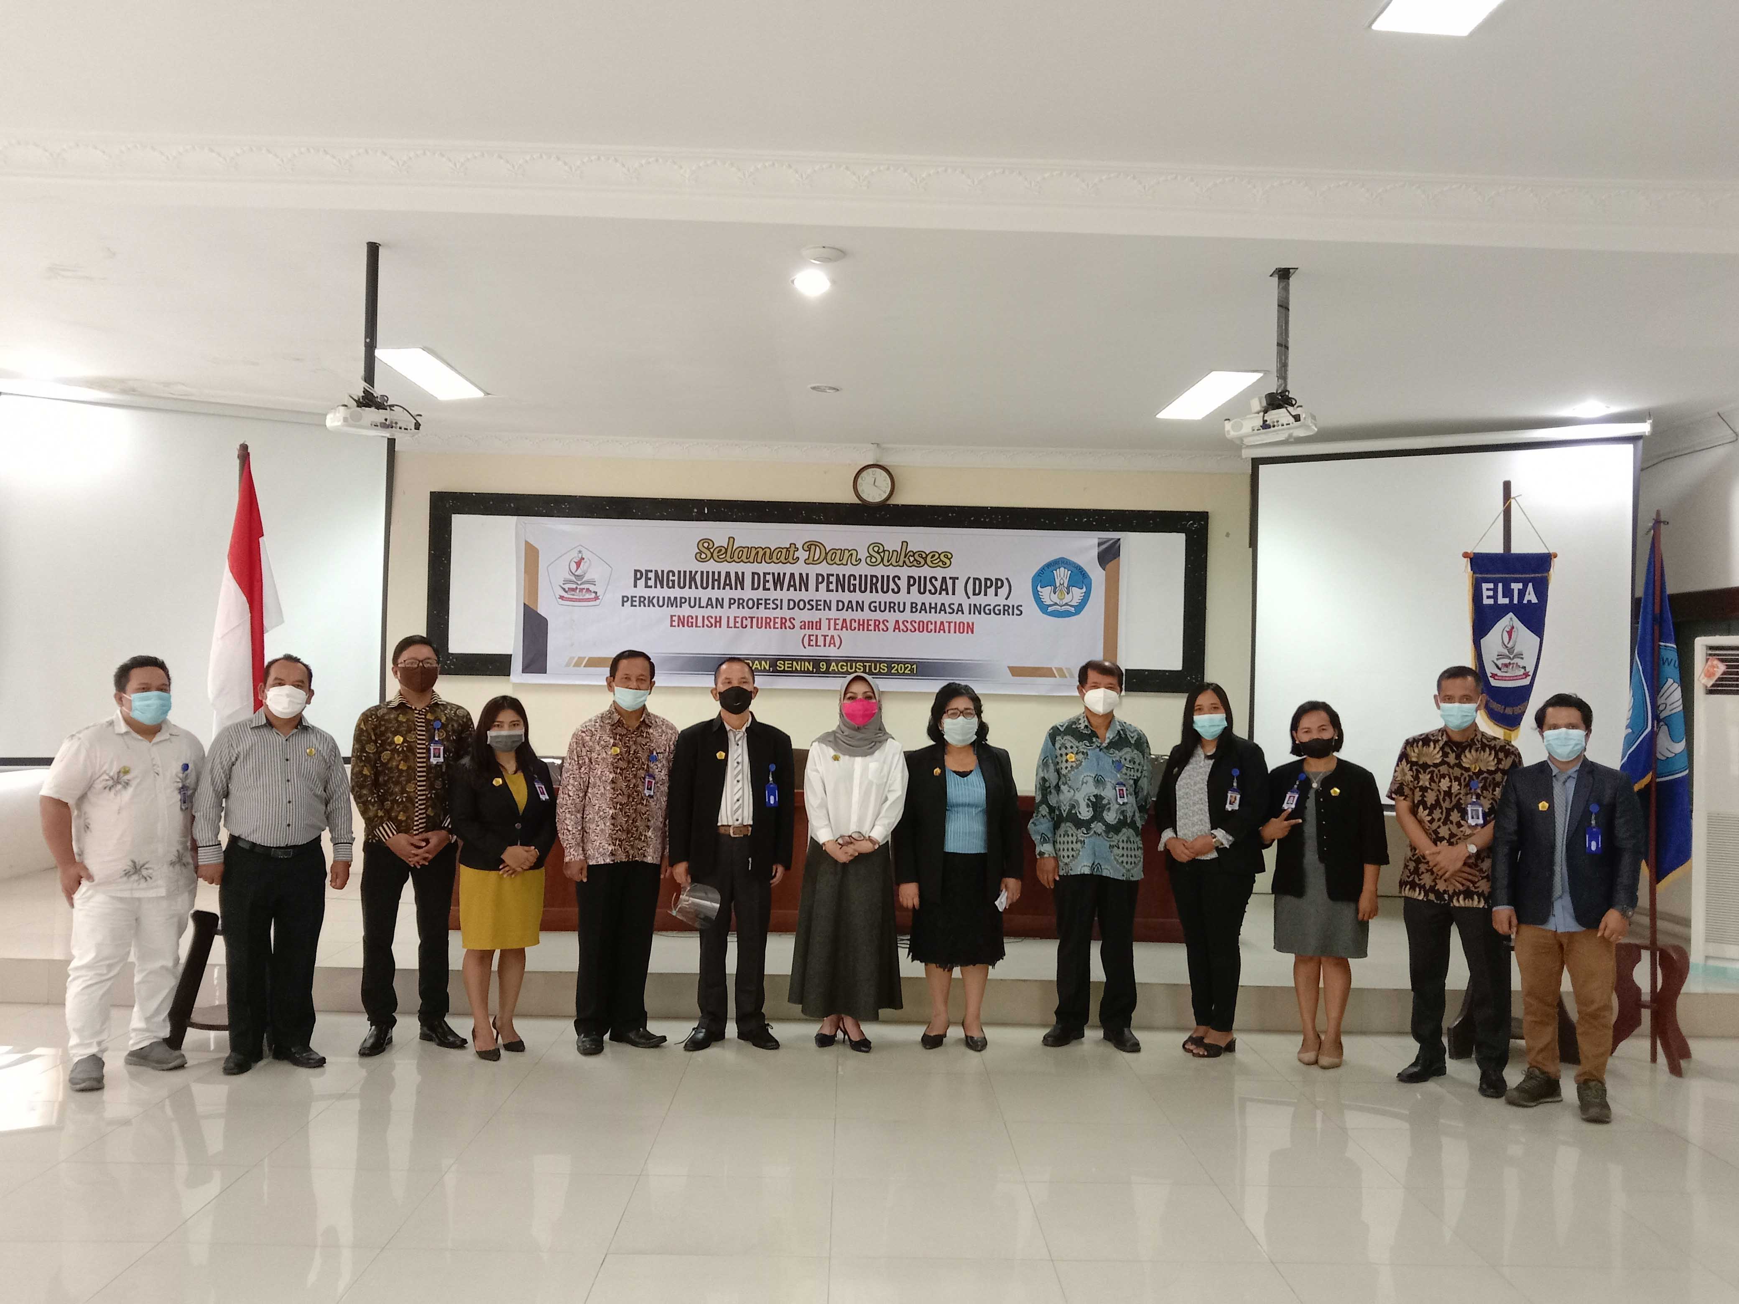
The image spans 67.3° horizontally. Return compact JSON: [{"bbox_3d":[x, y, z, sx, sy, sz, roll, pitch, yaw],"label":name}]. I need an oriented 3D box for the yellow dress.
[{"bbox_3d":[-1.577,0.879,5.620,0.354,0.792,0.260,2,-2,-21],"label":"yellow dress"}]

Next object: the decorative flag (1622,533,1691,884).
[{"bbox_3d":[3.547,0.257,5.889,0.283,1.592,0.270,1,-2,29],"label":"decorative flag"}]

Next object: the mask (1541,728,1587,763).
[{"bbox_3d":[2.674,0.358,5.034,0.155,0.120,0.090,1,-1,25],"label":"mask"}]

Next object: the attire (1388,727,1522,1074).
[{"bbox_3d":[2.378,0.977,5.317,0.520,1.380,0.300,1,-1,22],"label":"attire"}]

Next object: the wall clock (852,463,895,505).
[{"bbox_3d":[0.031,-1.100,8.600,0.282,0.282,0.045,1,-1,-1],"label":"wall clock"}]

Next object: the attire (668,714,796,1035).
[{"bbox_3d":[-0.612,0.989,5.815,0.565,1.428,0.310,2,-2,-8],"label":"attire"}]

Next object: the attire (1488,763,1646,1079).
[{"bbox_3d":[2.668,1.027,5.000,0.530,1.290,0.310,1,-2,29],"label":"attire"}]

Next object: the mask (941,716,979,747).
[{"bbox_3d":[0.395,0.345,5.620,0.150,0.122,0.080,1,-1,4],"label":"mask"}]

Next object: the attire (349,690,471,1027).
[{"bbox_3d":[-1.983,0.908,5.669,0.506,1.480,0.310,2,-2,-25],"label":"attire"}]

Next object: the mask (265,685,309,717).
[{"bbox_3d":[-2.277,0.194,5.110,0.148,0.125,0.080,2,-2,-25],"label":"mask"}]

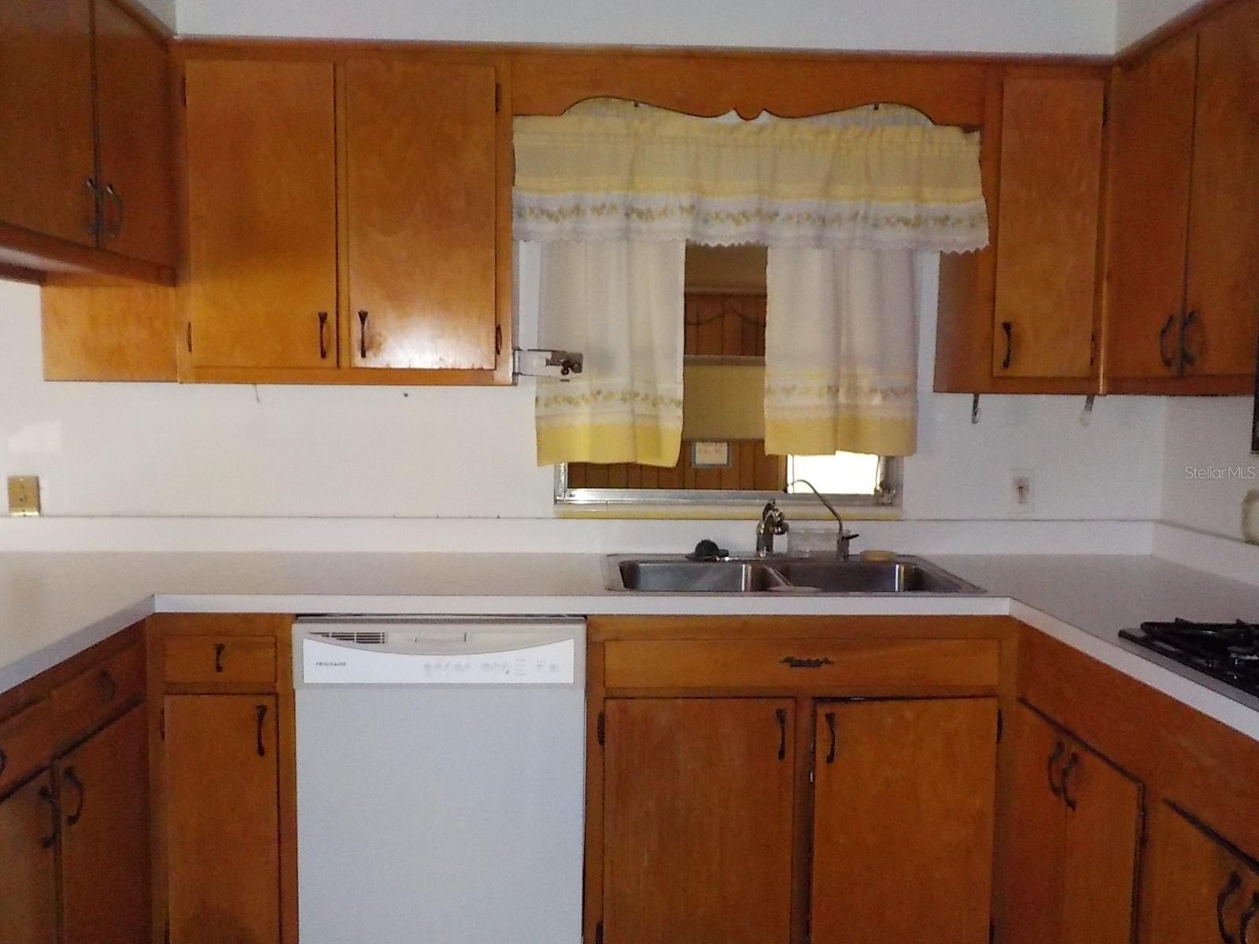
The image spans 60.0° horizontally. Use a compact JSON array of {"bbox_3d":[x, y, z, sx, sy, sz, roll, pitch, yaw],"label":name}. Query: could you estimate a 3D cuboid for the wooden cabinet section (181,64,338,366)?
[{"bbox_3d":[-0.830,-0.578,2.470,0.334,0.689,0.030,0,4,-3],"label":"wooden cabinet section"}]

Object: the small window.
[{"bbox_3d":[0.272,-0.282,2.969,0.941,0.764,0.080,0,4,-3],"label":"small window"}]

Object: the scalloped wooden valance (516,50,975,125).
[{"bbox_3d":[0.279,-0.881,2.513,1.099,0.147,0.030,0,4,-3],"label":"scalloped wooden valance"}]

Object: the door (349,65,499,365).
[{"bbox_3d":[-0.470,-0.579,2.487,0.339,0.691,0.030,0,4,-3],"label":"door"}]

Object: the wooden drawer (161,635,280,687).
[{"bbox_3d":[-0.868,0.382,2.485,0.231,0.104,0.400,0,4,-3],"label":"wooden drawer"}]

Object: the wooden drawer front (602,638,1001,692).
[{"bbox_3d":[0.369,0.407,2.330,0.844,0.110,0.030,0,4,-2],"label":"wooden drawer front"}]

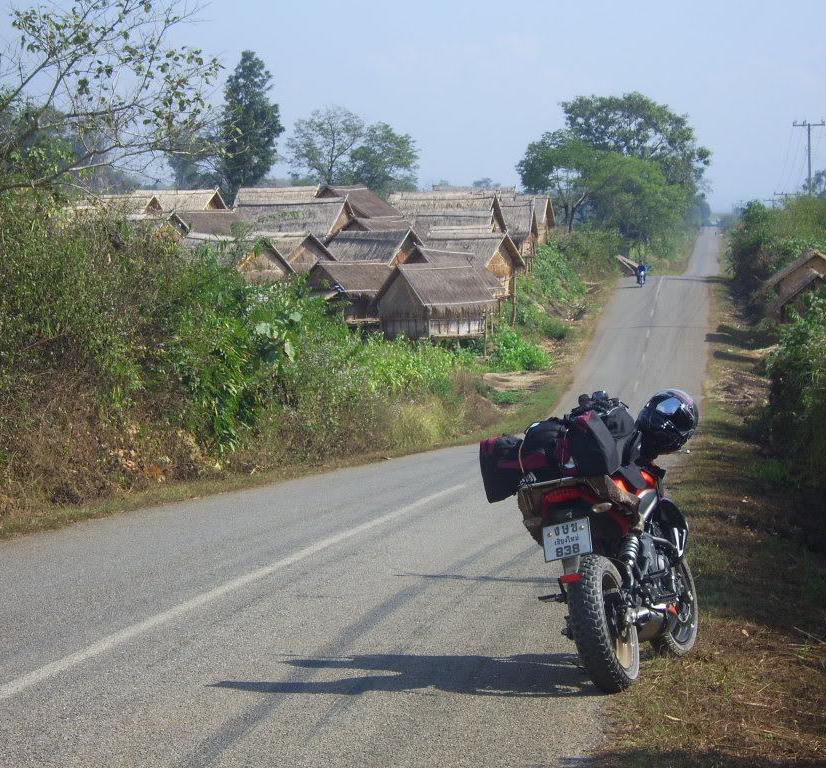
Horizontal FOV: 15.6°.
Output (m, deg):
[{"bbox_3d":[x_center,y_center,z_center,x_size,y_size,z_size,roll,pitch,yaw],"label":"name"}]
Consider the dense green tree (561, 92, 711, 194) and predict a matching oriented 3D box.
[{"bbox_3d":[24.635,-22.817,330.513,16.410,18.160,15.590,-1,3,0],"label":"dense green tree"}]

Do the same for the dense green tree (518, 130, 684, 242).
[{"bbox_3d":[17.206,-17.533,275.315,15.130,11.160,14.370,-1,3,0],"label":"dense green tree"}]

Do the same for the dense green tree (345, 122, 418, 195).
[{"bbox_3d":[-2.792,-18.048,280.352,7.020,12.460,6.660,-1,3,0],"label":"dense green tree"}]

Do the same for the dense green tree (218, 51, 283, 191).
[{"bbox_3d":[-11.679,-16.287,220.455,4.810,16.090,4.570,-1,3,0],"label":"dense green tree"}]

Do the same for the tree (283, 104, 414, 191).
[{"bbox_3d":[-5.760,-19.505,290.406,12.050,14.360,11.450,-1,3,0],"label":"tree"}]

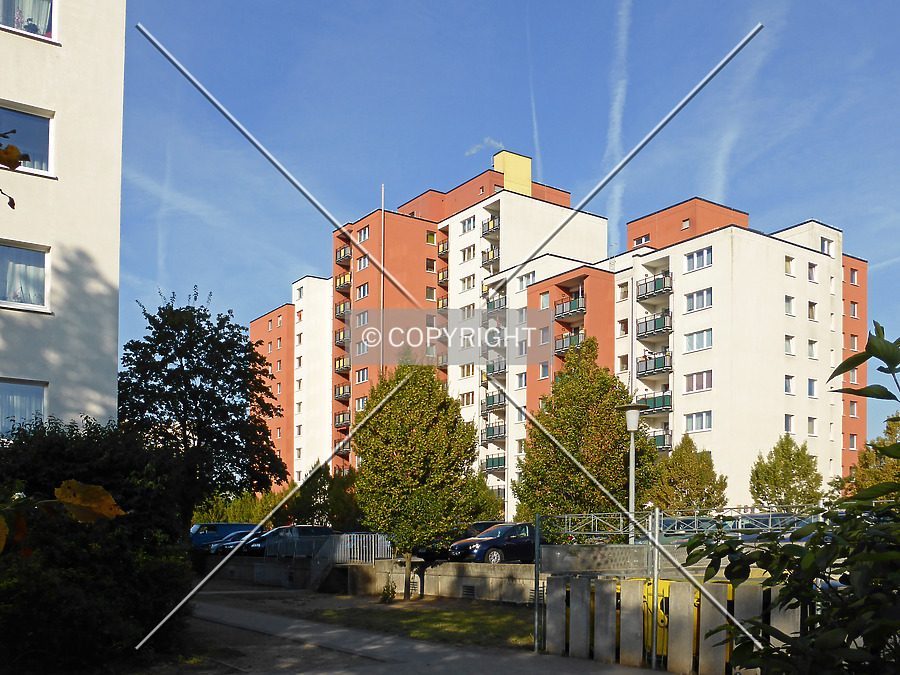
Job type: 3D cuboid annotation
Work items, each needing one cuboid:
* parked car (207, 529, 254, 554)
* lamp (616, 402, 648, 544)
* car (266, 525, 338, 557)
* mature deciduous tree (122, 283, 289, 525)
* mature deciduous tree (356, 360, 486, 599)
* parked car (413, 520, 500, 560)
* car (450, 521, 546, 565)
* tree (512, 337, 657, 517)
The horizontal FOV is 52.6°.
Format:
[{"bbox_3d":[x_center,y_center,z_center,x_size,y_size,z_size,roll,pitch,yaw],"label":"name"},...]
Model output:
[{"bbox_3d":[-12.083,11.658,51.500,1.780,1.450,4.400,-8,-13,41],"label":"parked car"},{"bbox_3d":[4.512,3.486,22.500,0.800,4.800,0.800,0,-9,0],"label":"lamp"},{"bbox_3d":[-8.105,10.230,45.256,4.400,1.580,1.800,8,-15,-32],"label":"car"},{"bbox_3d":[-9.910,3.996,36.000,6.800,11.400,6.800,0,-9,0],"label":"mature deciduous tree"},{"bbox_3d":[-1.178,4.923,32.000,4.600,8.500,4.600,0,-9,0],"label":"mature deciduous tree"},{"bbox_3d":[0.915,7.369,32.473,4.400,1.530,1.800,8,-15,-32],"label":"parked car"},{"bbox_3d":[1.991,6.871,30.155,4.200,1.480,1.790,8,-15,-32],"label":"car"},{"bbox_3d":[3.991,3.857,27.000,4.300,7.600,4.300,0,-9,0],"label":"tree"}]

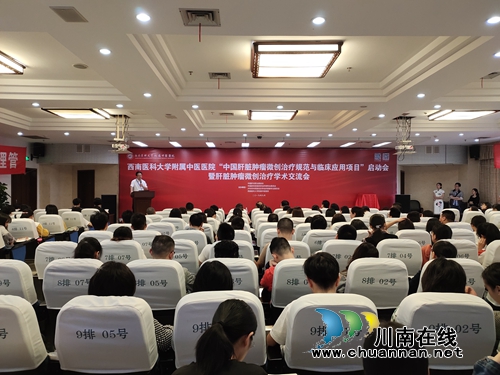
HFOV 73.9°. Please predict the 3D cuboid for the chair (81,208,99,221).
[{"bbox_3d":[-3.788,0.992,8.090,0.520,0.975,0.580,0,0,-1],"label":"chair"}]

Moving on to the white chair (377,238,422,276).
[{"bbox_3d":[1.617,1.075,3.870,0.520,0.990,0.600,0,0,-1],"label":"white chair"}]

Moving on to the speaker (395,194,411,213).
[{"bbox_3d":[4.920,0.830,10.700,0.480,1.120,0.430,0,0,13],"label":"speaker"}]

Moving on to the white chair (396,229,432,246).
[{"bbox_3d":[2.030,1.018,4.380,0.540,0.970,0.600,0,0,0],"label":"white chair"}]

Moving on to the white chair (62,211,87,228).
[{"bbox_3d":[-3.980,1.028,7.780,0.540,0.970,0.600,0,0,0],"label":"white chair"}]

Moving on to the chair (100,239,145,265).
[{"bbox_3d":[-1.380,1.075,3.870,0.520,0.990,0.600,0,0,-1],"label":"chair"}]

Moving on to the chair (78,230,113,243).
[{"bbox_3d":[-1.850,1.018,4.380,0.540,0.970,0.600,0,0,0],"label":"chair"}]

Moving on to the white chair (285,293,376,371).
[{"bbox_3d":[0.400,1.010,1.830,0.540,0.970,0.600,0,0,0],"label":"white chair"}]

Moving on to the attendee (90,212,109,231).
[{"bbox_3d":[-1.916,0.894,4.314,0.480,1.172,0.700,0,0,-1],"label":"attendee"}]

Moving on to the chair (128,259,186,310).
[{"bbox_3d":[-0.680,1.013,2.680,0.540,0.970,0.600,0,0,0],"label":"chair"}]

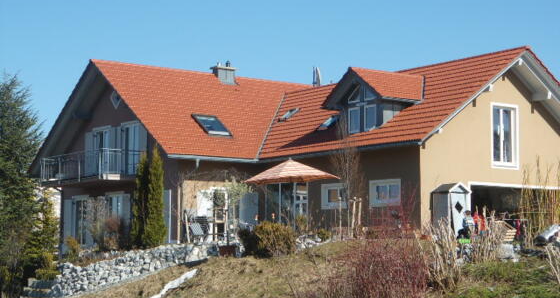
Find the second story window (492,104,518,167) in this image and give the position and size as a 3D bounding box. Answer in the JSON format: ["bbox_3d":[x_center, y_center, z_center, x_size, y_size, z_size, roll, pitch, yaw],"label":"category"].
[{"bbox_3d":[7.666,-0.413,40.872,1.280,2.189,0.160,4,-7,-36],"label":"second story window"}]

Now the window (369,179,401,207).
[{"bbox_3d":[3.529,1.484,39.818,0.160,0.922,1.613,4,-7,-36],"label":"window"}]

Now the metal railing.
[{"bbox_3d":[-7.351,0.815,47.006,1.894,1.139,5.094,4,-7,-36],"label":"metal railing"}]

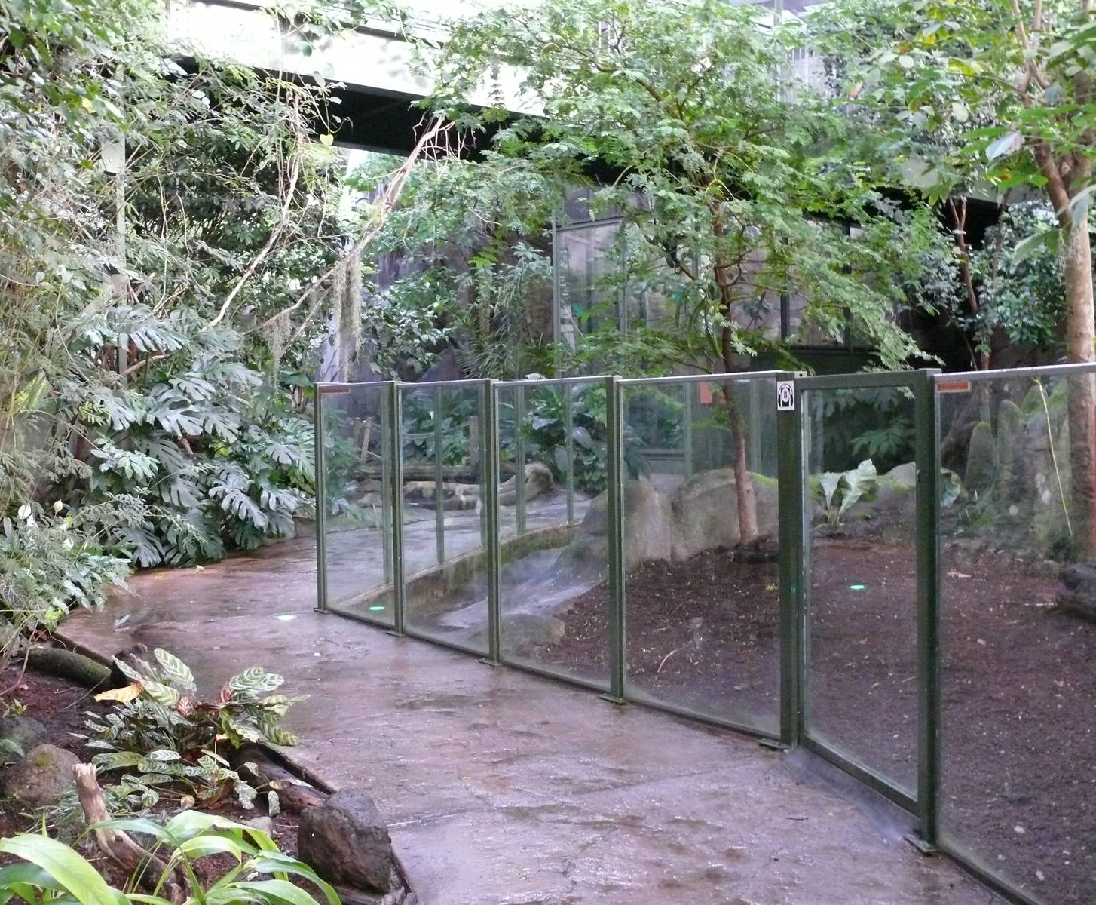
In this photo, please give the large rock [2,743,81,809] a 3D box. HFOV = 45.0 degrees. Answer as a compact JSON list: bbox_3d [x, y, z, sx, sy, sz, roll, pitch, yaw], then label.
[{"bbox_3d":[-1.766,1.129,4.620,0.255,0.200,0.230,-1,2,-9],"label":"large rock"}]

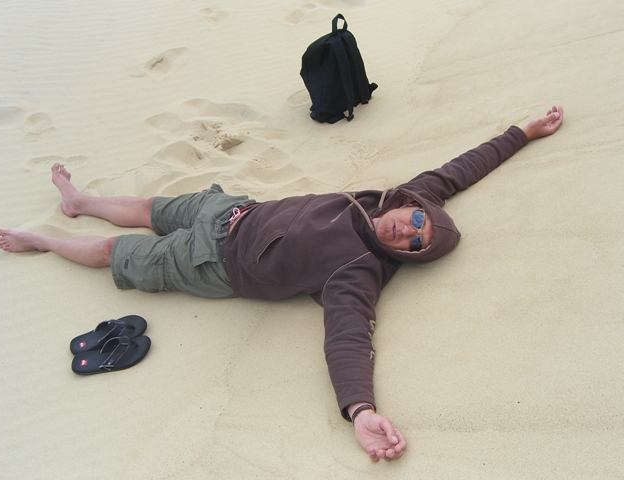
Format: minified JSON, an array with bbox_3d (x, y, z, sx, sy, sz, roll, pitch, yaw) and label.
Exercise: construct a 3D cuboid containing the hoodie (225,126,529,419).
[{"bbox_3d":[0.165,-0.021,2.271,0.880,0.260,1.200,2,46,26],"label":"hoodie"}]

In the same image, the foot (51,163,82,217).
[{"bbox_3d":[-1.069,-0.230,3.058,0.110,0.245,0.095,-5,18,28],"label":"foot"}]

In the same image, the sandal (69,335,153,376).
[{"bbox_3d":[-0.672,0.383,2.361,0.285,0.060,0.110,-15,41,8],"label":"sandal"}]

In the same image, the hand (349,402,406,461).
[{"bbox_3d":[0.168,0.497,1.836,0.100,0.080,0.160,-28,41,-7],"label":"hand"}]

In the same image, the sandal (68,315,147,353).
[{"bbox_3d":[-0.702,0.327,2.434,0.285,0.060,0.110,-17,41,7],"label":"sandal"}]

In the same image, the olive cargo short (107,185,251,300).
[{"bbox_3d":[-0.446,-0.034,2.582,0.580,0.220,0.480,2,46,26],"label":"olive cargo short"}]

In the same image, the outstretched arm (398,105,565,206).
[{"bbox_3d":[0.592,-0.293,2.461,0.690,0.130,0.140,-31,41,-10],"label":"outstretched arm"}]

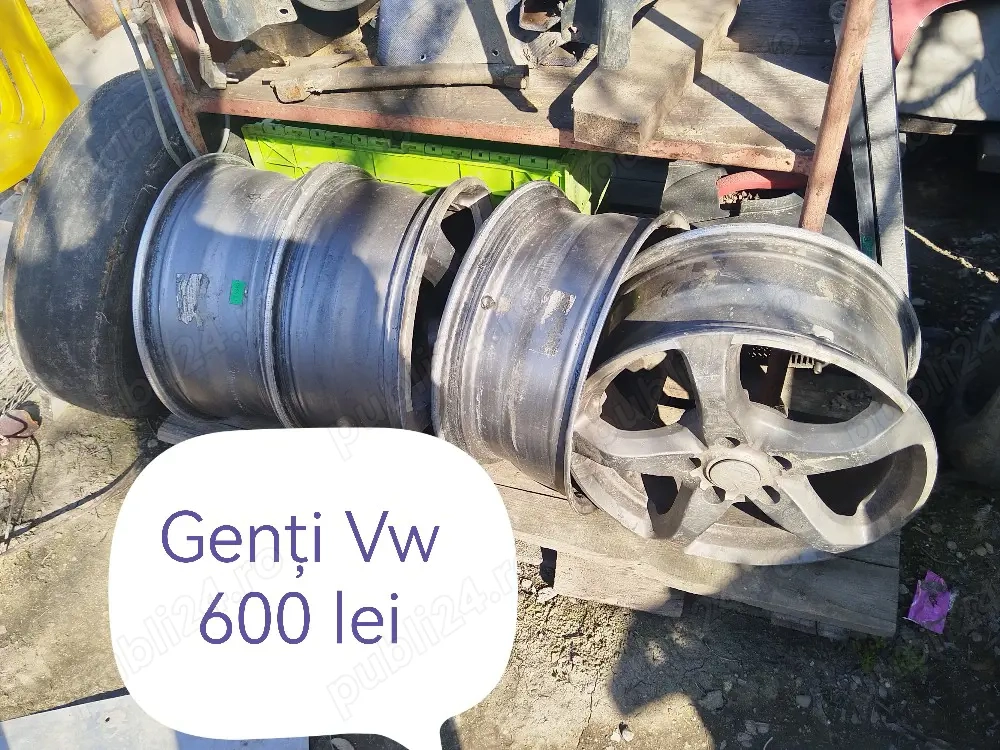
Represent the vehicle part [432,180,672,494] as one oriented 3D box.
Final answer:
[{"bbox_3d":[0.111,-0.048,1.136,0.210,0.447,0.447,19,44,24],"label":"vehicle part"}]

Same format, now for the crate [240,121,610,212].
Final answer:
[{"bbox_3d":[-0.110,-0.387,1.482,0.595,0.290,0.380,11,41,16],"label":"crate"}]

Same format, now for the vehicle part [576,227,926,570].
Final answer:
[{"bbox_3d":[0.336,0.045,1.040,0.447,0.447,0.220,10,45,15],"label":"vehicle part"}]

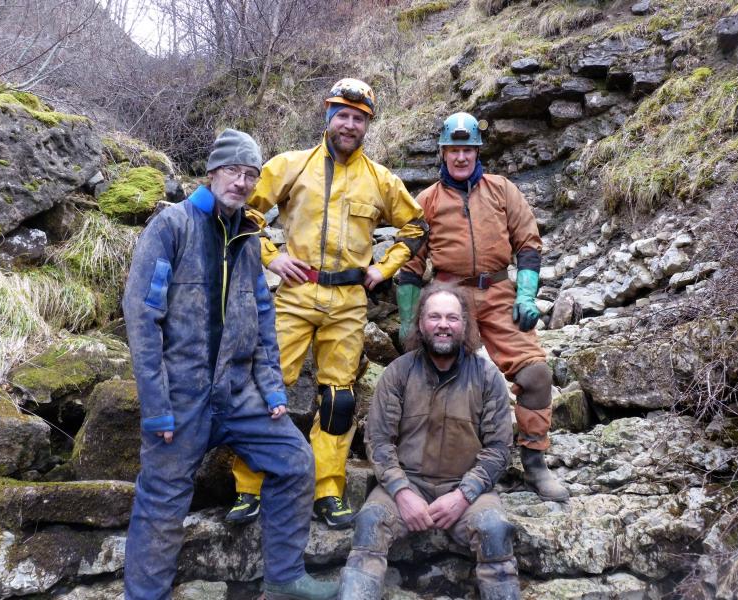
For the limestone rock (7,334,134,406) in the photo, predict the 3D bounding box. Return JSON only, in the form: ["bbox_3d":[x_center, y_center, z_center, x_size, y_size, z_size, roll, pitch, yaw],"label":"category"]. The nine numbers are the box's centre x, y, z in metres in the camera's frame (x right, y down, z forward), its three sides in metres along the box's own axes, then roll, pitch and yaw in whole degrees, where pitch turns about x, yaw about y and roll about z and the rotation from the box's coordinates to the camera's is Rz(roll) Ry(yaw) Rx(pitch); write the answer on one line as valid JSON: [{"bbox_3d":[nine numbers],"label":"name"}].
[{"bbox_3d":[-1.531,0.358,3.450,0.640,0.360,0.450,0,2,-11],"label":"limestone rock"}]

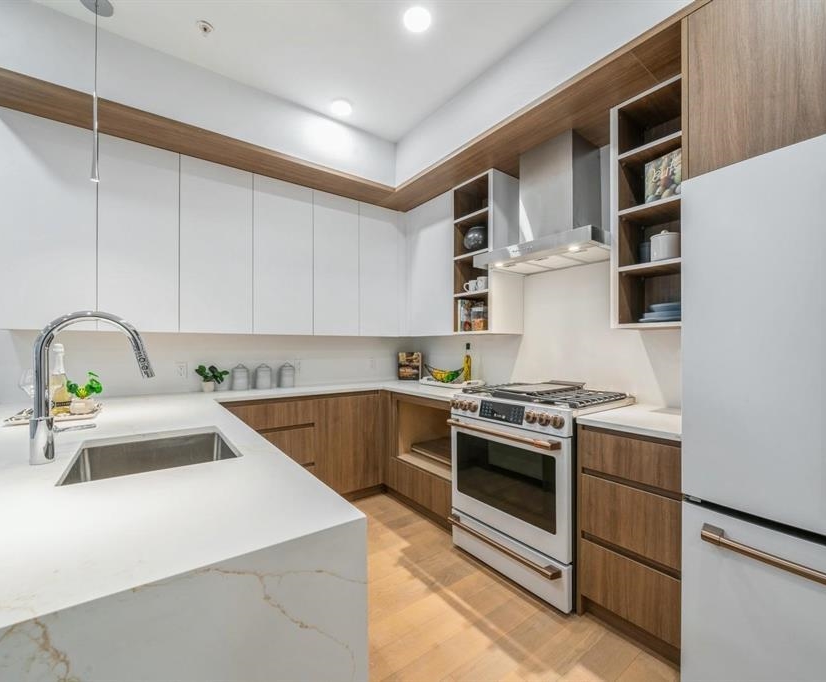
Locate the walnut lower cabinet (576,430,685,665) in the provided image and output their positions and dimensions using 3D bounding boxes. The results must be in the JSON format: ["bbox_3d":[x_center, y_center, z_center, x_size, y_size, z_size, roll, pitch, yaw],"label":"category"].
[{"bbox_3d":[1.119,0.803,1.701,0.650,0.852,0.404,1,0,-37],"label":"walnut lower cabinet"}]

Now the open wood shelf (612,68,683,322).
[{"bbox_3d":[1.269,-0.618,1.826,0.340,1.112,0.406,1,0,-37],"label":"open wood shelf"}]

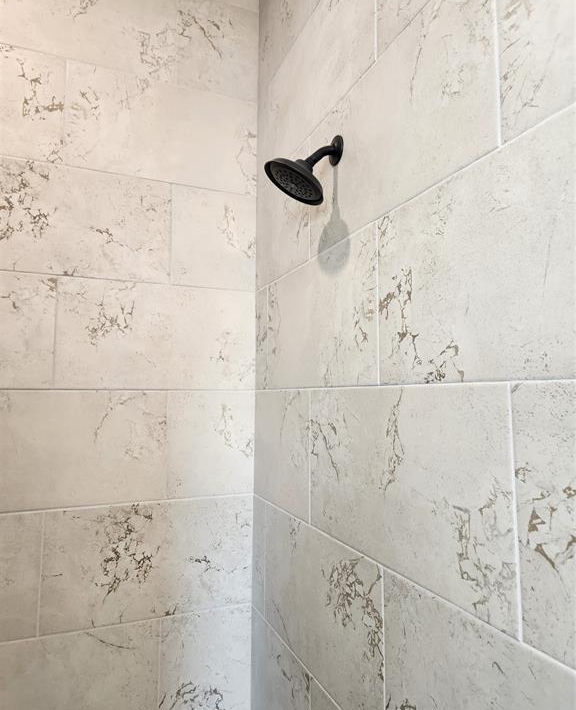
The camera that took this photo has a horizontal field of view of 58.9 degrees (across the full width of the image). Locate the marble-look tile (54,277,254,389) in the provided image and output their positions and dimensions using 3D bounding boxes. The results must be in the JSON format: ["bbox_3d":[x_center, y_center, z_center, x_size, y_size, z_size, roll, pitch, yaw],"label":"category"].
[{"bbox_3d":[-0.357,-0.047,1.445,0.544,0.301,0.014,2,-6,-22],"label":"marble-look tile"}]

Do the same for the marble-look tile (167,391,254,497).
[{"bbox_3d":[-0.222,0.261,1.473,0.250,0.301,0.014,2,-6,-22],"label":"marble-look tile"}]

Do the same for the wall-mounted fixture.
[{"bbox_3d":[0.030,-0.391,1.056,0.157,0.153,0.138,2,-6,-22],"label":"wall-mounted fixture"}]

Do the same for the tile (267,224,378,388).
[{"bbox_3d":[0.056,-0.071,1.186,0.010,0.304,0.585,2,-6,-22],"label":"tile"}]

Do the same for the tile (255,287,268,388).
[{"bbox_3d":[-0.074,-0.042,1.494,0.014,0.301,0.108,2,-6,-22],"label":"tile"}]

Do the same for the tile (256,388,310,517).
[{"bbox_3d":[-0.022,0.252,1.344,0.010,0.304,0.402,2,-6,-22],"label":"tile"}]

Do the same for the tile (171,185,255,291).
[{"bbox_3d":[-0.221,-0.344,1.528,0.253,0.301,0.014,2,-6,-22],"label":"tile"}]

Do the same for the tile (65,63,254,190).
[{"bbox_3d":[-0.355,-0.653,1.499,0.546,0.301,0.014,2,-6,-22],"label":"tile"}]

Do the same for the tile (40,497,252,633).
[{"bbox_3d":[-0.361,0.564,1.399,0.553,0.304,0.010,2,-6,-22],"label":"tile"}]

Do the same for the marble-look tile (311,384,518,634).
[{"bbox_3d":[0.167,0.209,0.883,0.014,0.301,0.579,2,-6,-22],"label":"marble-look tile"}]

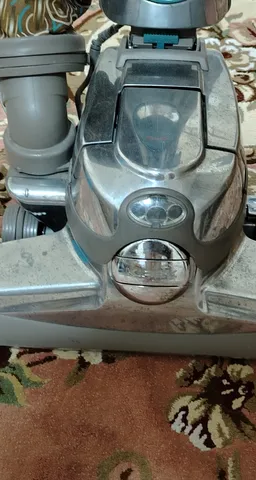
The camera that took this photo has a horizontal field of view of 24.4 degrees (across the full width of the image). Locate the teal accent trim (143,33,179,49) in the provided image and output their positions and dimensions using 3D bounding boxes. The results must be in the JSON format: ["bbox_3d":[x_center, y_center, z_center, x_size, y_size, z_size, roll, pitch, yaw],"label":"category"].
[{"bbox_3d":[0.032,-0.193,0.572,0.034,0.015,0.009,3,46,1],"label":"teal accent trim"}]

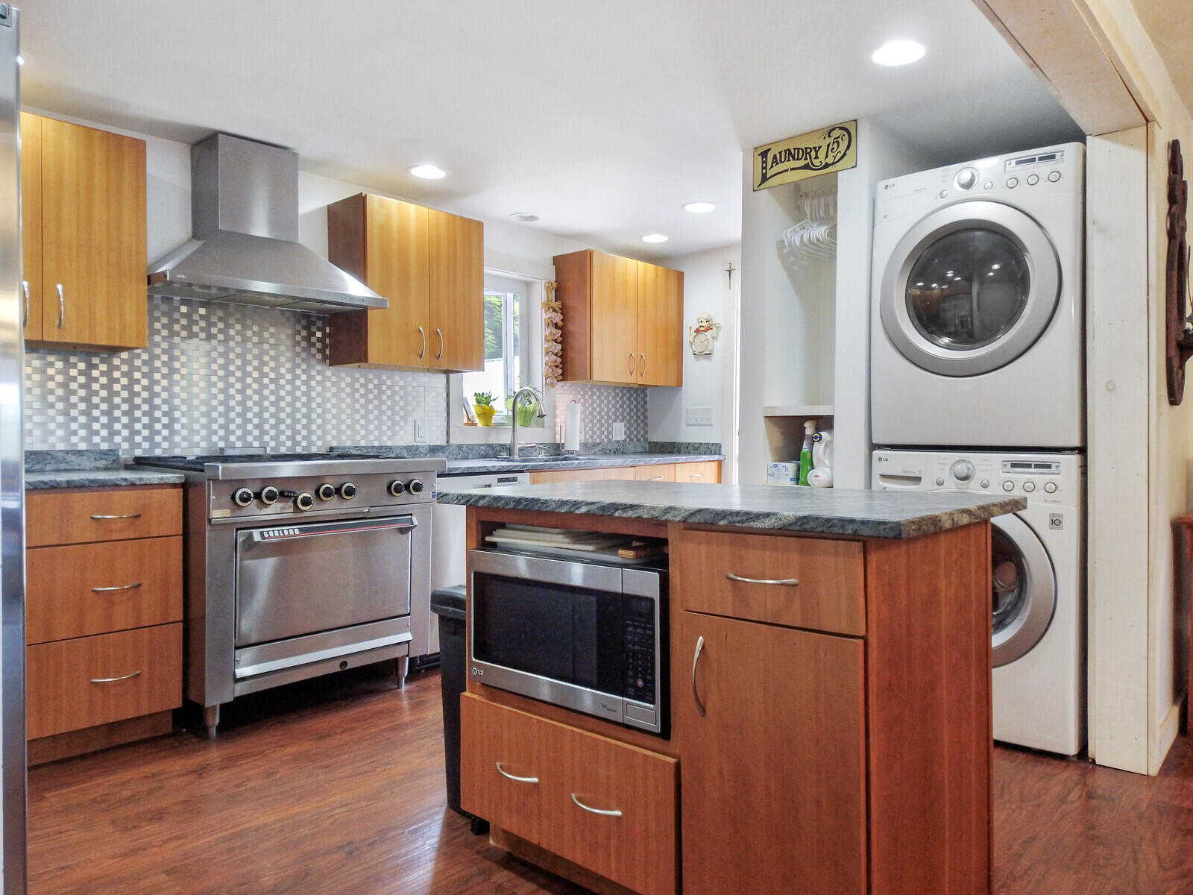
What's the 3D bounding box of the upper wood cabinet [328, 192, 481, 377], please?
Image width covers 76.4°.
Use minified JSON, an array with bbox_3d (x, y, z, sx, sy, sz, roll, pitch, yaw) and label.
[{"bbox_3d":[-0.920,-0.763,3.725,0.325,0.758,0.655,0,1,41],"label":"upper wood cabinet"}]

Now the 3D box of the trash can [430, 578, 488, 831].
[{"bbox_3d":[-0.232,0.710,2.189,0.280,0.610,0.390,0,1,40],"label":"trash can"}]

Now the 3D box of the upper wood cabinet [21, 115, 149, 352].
[{"bbox_3d":[-2.008,-0.748,2.688,0.335,0.757,0.635,0,1,41],"label":"upper wood cabinet"}]

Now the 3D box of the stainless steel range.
[{"bbox_3d":[-1.232,0.514,3.035,0.860,0.930,0.880,0,1,41],"label":"stainless steel range"}]

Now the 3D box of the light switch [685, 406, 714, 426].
[{"bbox_3d":[0.663,-0.198,4.880,0.205,0.116,0.015,0,1,40],"label":"light switch"}]

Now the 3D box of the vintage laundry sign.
[{"bbox_3d":[0.843,-1.176,3.060,0.445,0.182,0.012,0,1,40],"label":"vintage laundry sign"}]

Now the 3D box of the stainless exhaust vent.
[{"bbox_3d":[-1.407,-0.939,3.200,0.489,0.650,0.894,1,1,43],"label":"stainless exhaust vent"}]

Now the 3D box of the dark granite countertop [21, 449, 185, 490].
[{"bbox_3d":[-1.819,0.072,2.671,0.636,0.128,0.480,1,1,43],"label":"dark granite countertop"}]

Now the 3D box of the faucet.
[{"bbox_3d":[-0.355,-0.145,4.233,0.270,0.410,0.140,0,1,41],"label":"faucet"}]

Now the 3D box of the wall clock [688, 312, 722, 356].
[{"bbox_3d":[0.725,-0.754,5.094,0.250,0.280,0.050,1,1,43],"label":"wall clock"}]

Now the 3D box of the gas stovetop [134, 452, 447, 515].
[{"bbox_3d":[-1.262,0.129,3.140,0.775,0.180,0.945,1,1,43],"label":"gas stovetop"}]

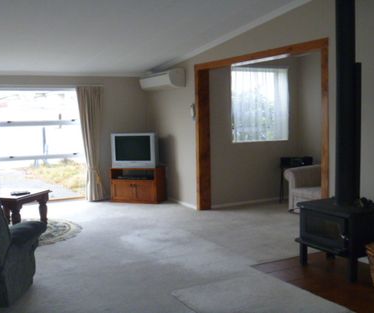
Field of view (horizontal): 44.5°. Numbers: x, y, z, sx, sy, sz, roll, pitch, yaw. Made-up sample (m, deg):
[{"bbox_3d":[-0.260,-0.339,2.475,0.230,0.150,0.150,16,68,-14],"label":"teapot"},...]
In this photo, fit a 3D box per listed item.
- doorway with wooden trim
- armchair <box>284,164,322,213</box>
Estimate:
[{"bbox_3d":[0.853,-0.169,5.782,0.180,2.199,2.677,-4,6,-28],"label":"doorway with wooden trim"},{"bbox_3d":[2.136,0.397,6.666,0.900,0.840,0.920,-6,7,-40],"label":"armchair"}]

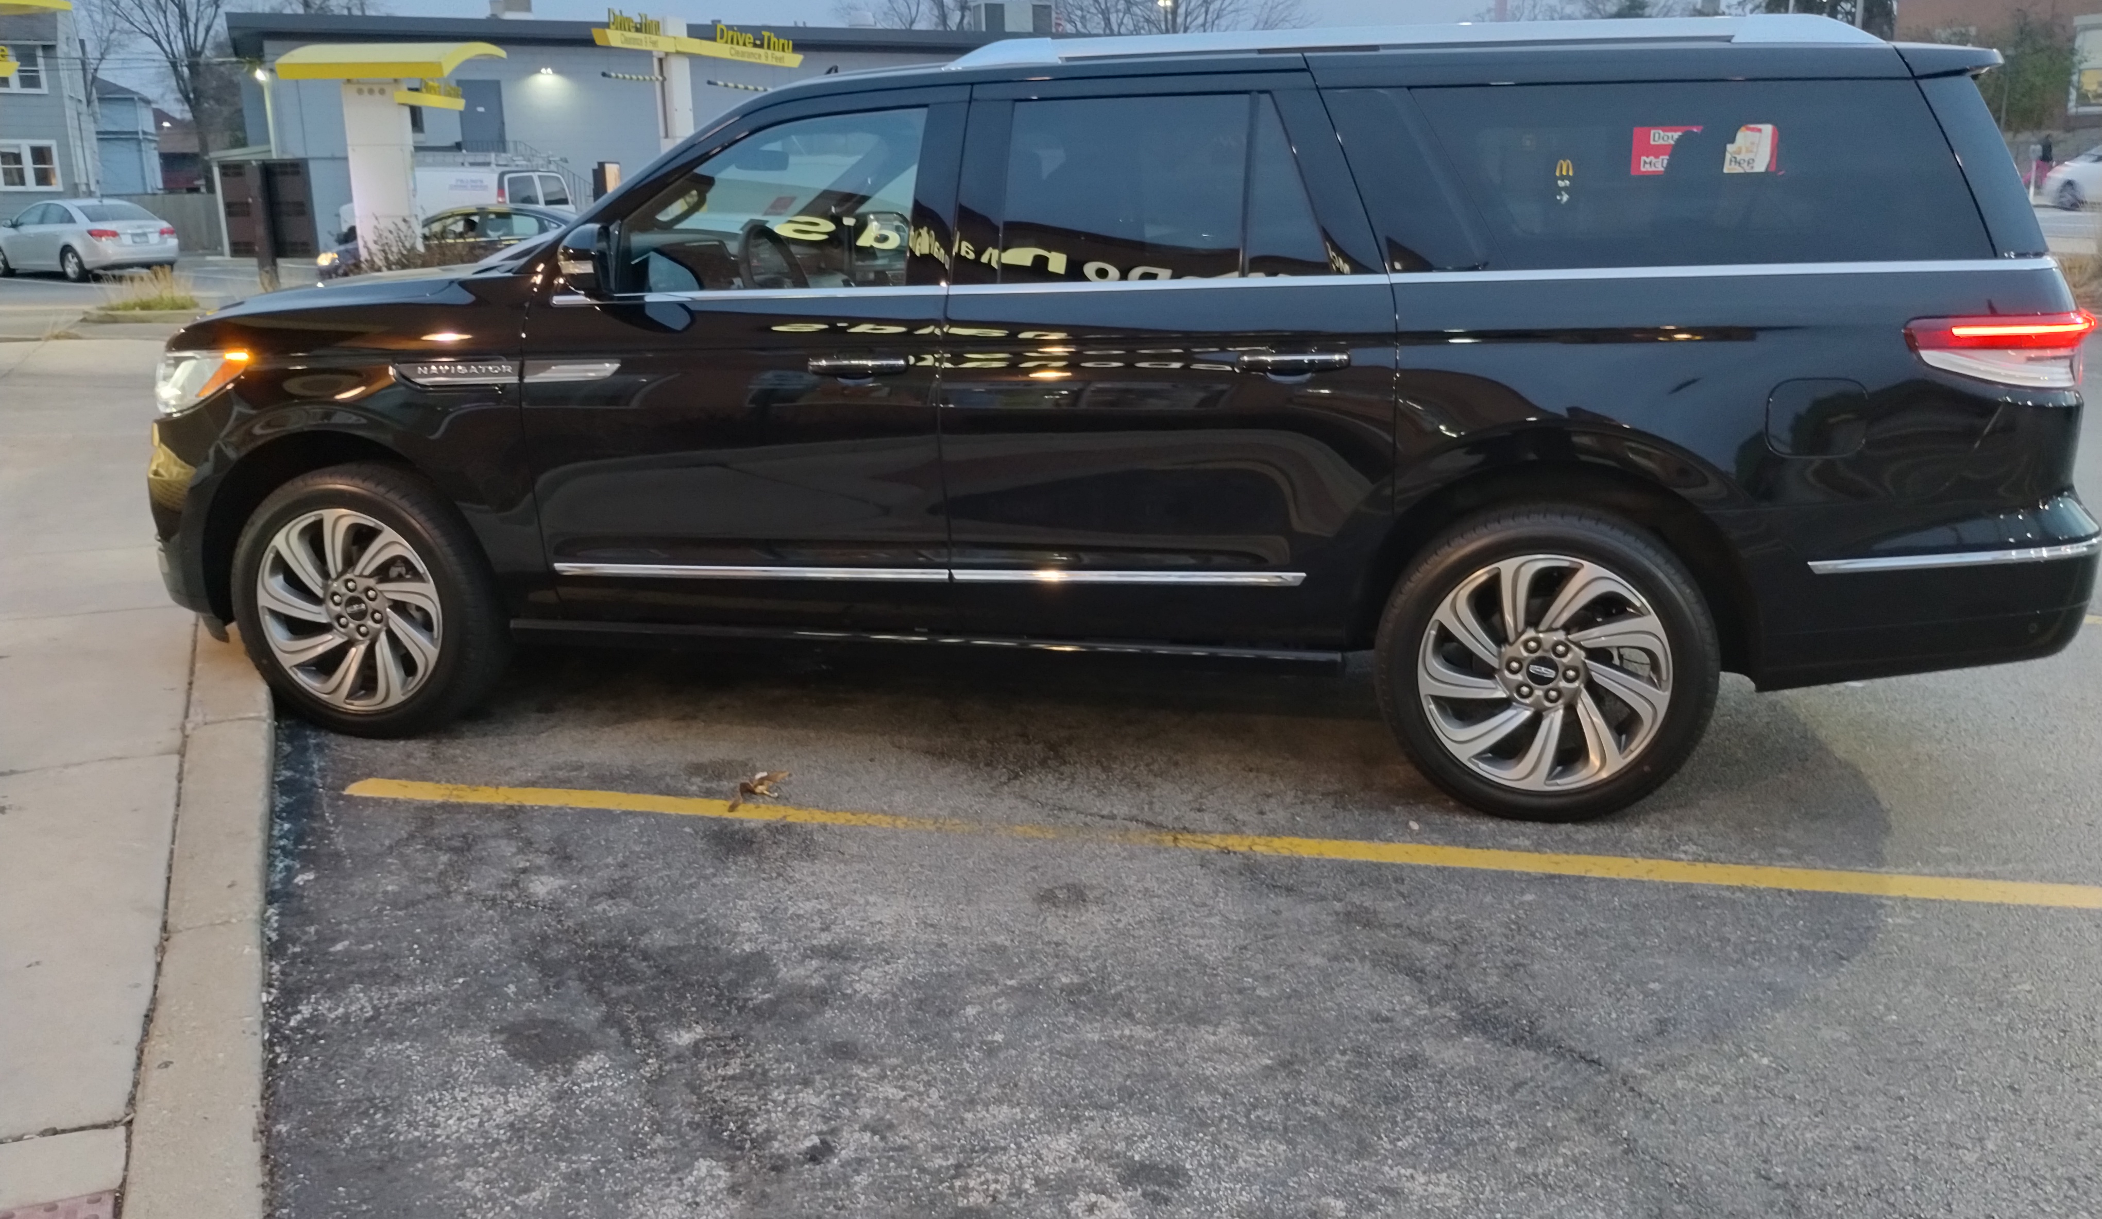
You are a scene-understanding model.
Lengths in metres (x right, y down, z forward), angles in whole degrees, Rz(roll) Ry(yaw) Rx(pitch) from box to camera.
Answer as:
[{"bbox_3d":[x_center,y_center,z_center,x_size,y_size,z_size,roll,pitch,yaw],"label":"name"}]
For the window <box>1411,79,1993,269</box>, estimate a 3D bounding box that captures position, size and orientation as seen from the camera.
[{"bbox_3d":[1.476,-1.001,3.919,1.286,0.427,0.050,3,0,13],"label":"window"}]

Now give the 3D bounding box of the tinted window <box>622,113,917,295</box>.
[{"bbox_3d":[-0.749,-1.080,4.504,0.860,0.490,0.050,3,-1,13],"label":"tinted window"}]

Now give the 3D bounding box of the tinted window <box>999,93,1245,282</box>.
[{"bbox_3d":[0.178,-1.041,4.209,0.604,0.454,0.040,3,1,13],"label":"tinted window"}]

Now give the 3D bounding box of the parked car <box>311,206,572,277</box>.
[{"bbox_3d":[-8.909,-5.628,26.916,4.800,1.470,1.840,-4,14,-15],"label":"parked car"}]

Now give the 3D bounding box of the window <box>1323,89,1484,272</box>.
[{"bbox_3d":[0.837,-1.022,4.053,0.396,0.438,0.040,3,0,13],"label":"window"}]

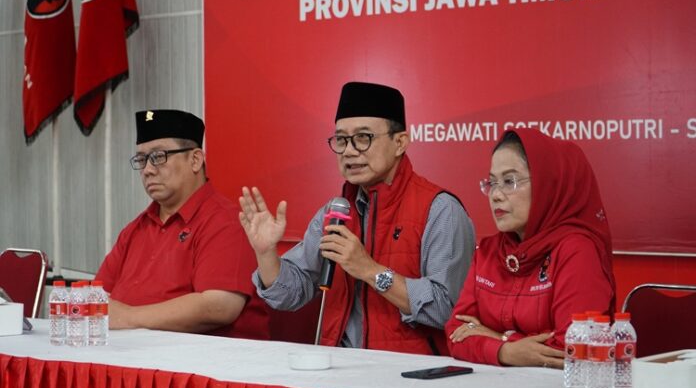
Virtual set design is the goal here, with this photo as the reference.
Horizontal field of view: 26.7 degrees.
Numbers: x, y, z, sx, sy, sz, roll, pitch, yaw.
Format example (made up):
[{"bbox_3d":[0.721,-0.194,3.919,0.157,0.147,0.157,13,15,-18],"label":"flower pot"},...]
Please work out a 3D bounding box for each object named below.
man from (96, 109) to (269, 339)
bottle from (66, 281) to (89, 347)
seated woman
[{"bbox_3d":[-0.565,0.439,4.287,0.570,1.392,0.680,1,1,38],"label":"man"},{"bbox_3d":[-0.700,0.308,3.800,0.057,0.169,0.057,0,1,0],"label":"bottle"},{"bbox_3d":[0.434,0.494,3.513,0.470,1.304,0.640,1,1,38],"label":"seated woman"}]

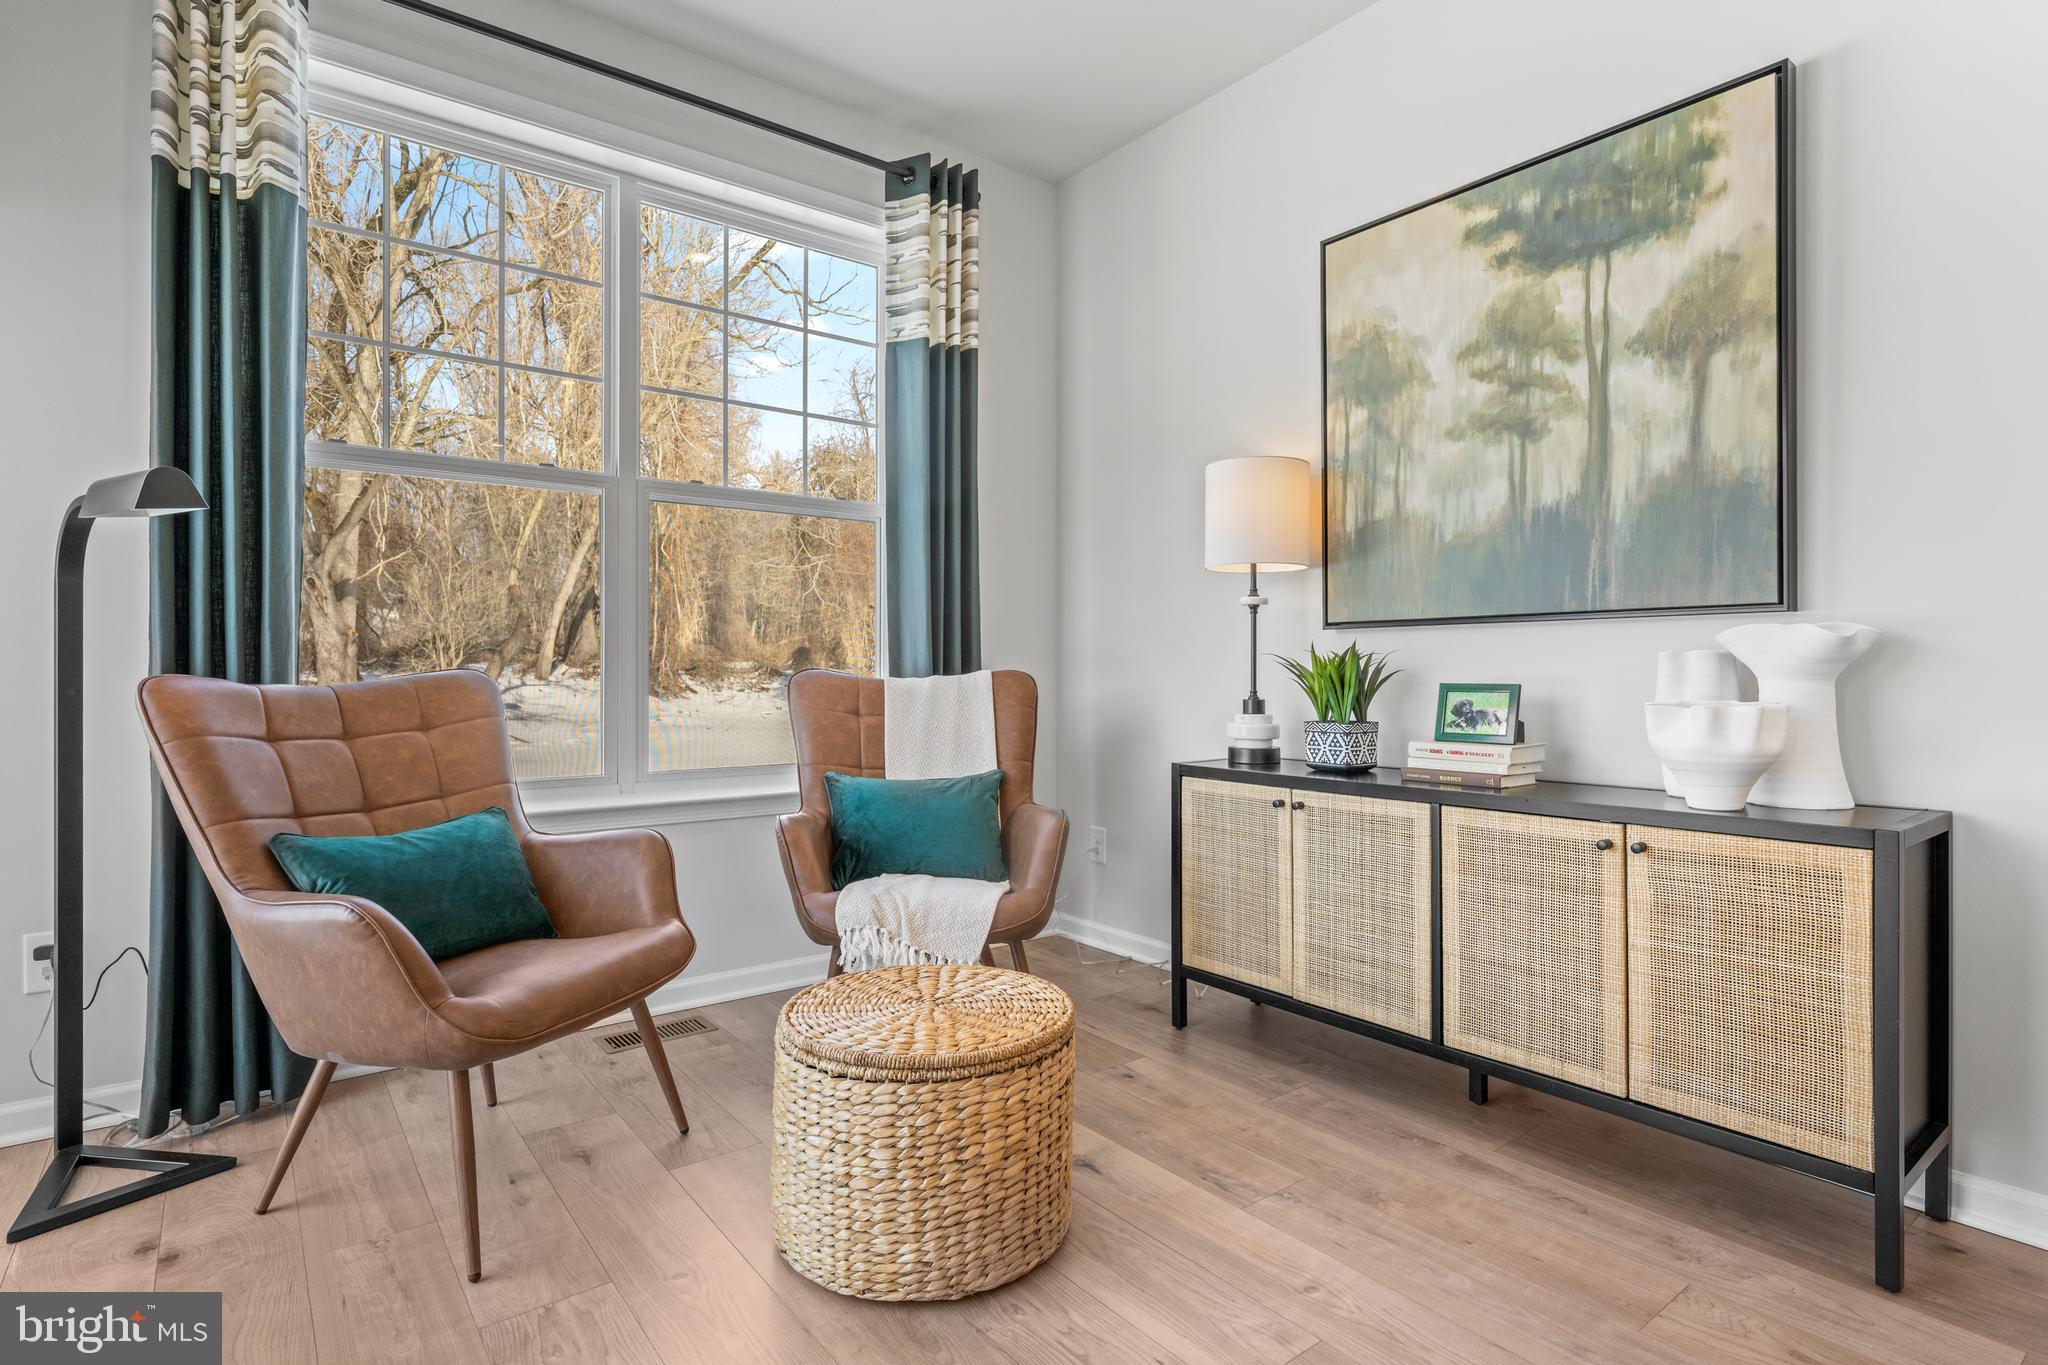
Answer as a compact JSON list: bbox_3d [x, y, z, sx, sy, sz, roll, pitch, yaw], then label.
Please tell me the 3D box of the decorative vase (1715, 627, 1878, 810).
[{"bbox_3d":[1.454,0.061,1.798,0.215,0.338,0.285,0,0,-38],"label":"decorative vase"}]

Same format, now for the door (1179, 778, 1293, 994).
[{"bbox_3d":[0.558,0.519,2.524,0.025,0.517,0.351,-1,1,-40],"label":"door"}]

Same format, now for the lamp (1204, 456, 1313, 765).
[{"bbox_3d":[0.628,-0.182,2.638,0.283,0.800,0.283,0,0,0],"label":"lamp"}]

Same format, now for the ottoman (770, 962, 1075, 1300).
[{"bbox_3d":[-0.178,0.778,1.772,0.530,0.375,0.530,0,1,0],"label":"ottoman"}]

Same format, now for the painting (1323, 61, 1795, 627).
[{"bbox_3d":[1.164,-0.673,2.265,0.045,1.056,1.015,-1,1,-40],"label":"painting"}]

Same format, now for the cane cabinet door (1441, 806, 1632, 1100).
[{"bbox_3d":[1.024,0.523,1.952,0.022,0.510,0.365,0,0,-38],"label":"cane cabinet door"}]

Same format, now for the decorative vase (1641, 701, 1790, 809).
[{"bbox_3d":[1.289,0.136,1.803,0.215,0.192,0.217,0,1,-40],"label":"decorative vase"}]

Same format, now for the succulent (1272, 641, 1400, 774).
[{"bbox_3d":[0.810,0.067,2.492,0.270,0.320,0.300,-1,1,-40],"label":"succulent"}]

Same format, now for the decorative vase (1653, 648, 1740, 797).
[{"bbox_3d":[1.353,0.083,1.933,0.165,0.290,0.172,0,0,-38],"label":"decorative vase"}]

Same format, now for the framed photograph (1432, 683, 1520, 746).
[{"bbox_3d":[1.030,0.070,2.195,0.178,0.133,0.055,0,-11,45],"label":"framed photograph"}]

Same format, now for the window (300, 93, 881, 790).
[{"bbox_3d":[-1.165,-0.565,2.808,1.640,1.755,0.110,-1,1,-36],"label":"window"}]

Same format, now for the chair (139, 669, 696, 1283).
[{"bbox_3d":[-1.102,0.467,1.903,0.700,0.970,0.750,0,0,18],"label":"chair"}]

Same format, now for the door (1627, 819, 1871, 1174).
[{"bbox_3d":[1.254,0.524,1.686,0.025,0.515,0.350,-1,1,-40],"label":"door"}]

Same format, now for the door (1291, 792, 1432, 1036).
[{"bbox_3d":[0.785,0.522,2.250,0.025,0.517,0.350,-1,1,-40],"label":"door"}]

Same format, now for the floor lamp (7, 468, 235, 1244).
[{"bbox_3d":[-1.819,0.281,1.896,0.354,1.380,0.323,0,1,33],"label":"floor lamp"}]

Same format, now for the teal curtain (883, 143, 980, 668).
[{"bbox_3d":[-0.289,-0.364,3.143,0.335,2.550,0.120,0,0,-39],"label":"teal curtain"}]

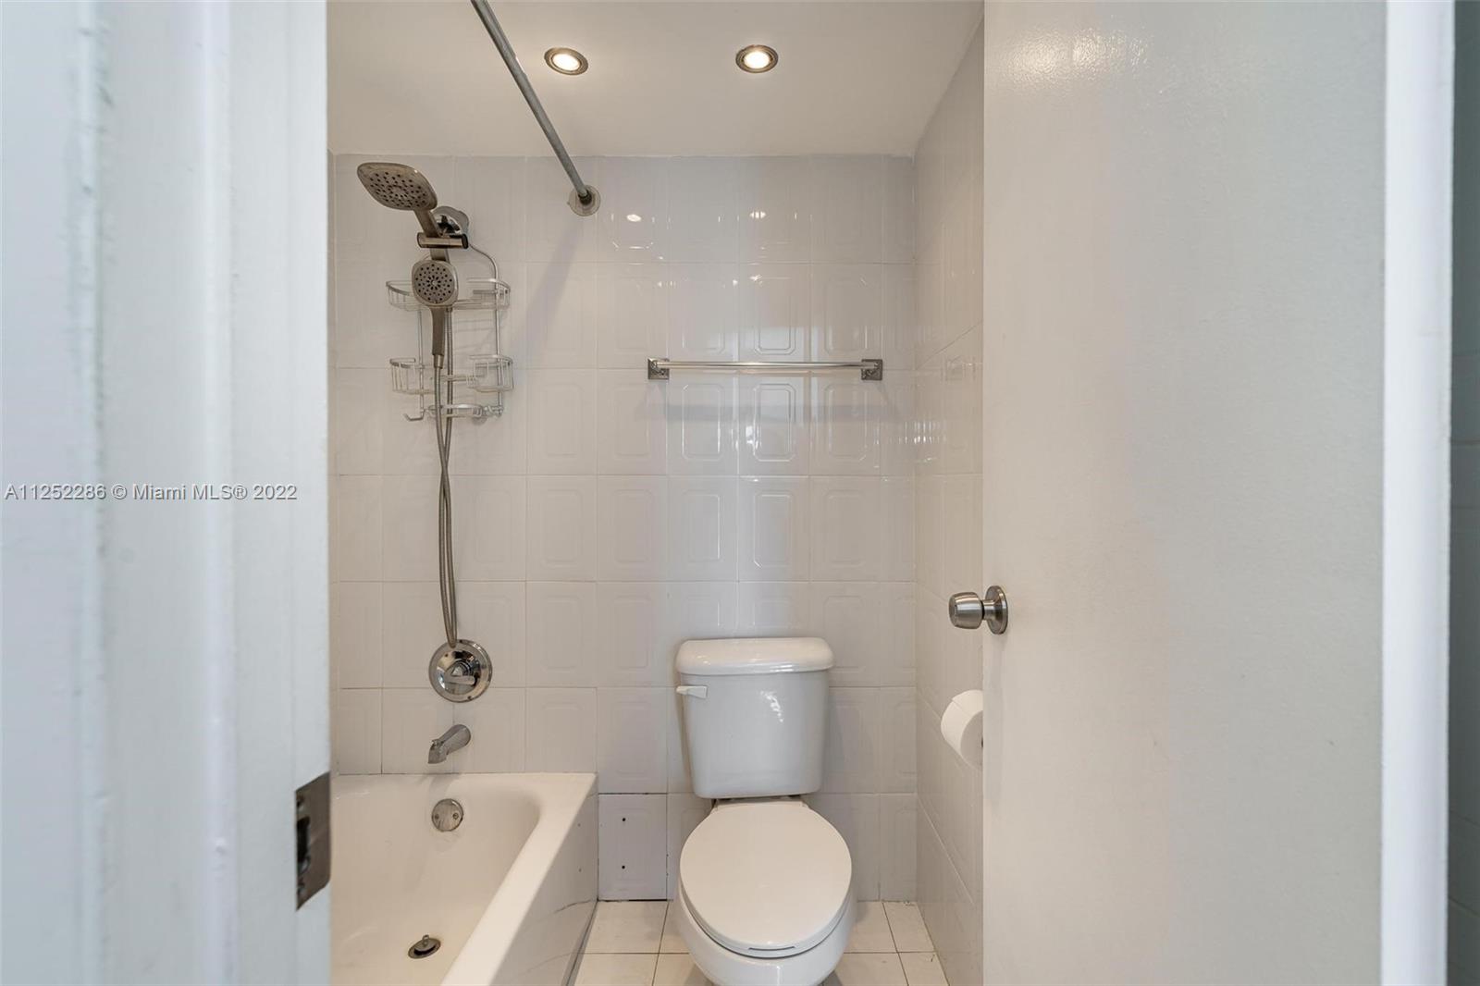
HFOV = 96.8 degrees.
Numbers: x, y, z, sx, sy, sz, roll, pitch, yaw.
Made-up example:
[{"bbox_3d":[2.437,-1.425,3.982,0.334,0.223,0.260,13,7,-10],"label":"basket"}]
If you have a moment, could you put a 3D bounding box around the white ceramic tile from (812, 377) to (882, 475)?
[{"bbox_3d":[0.300,-0.200,1.865,0.199,0.301,0.010,0,0,0],"label":"white ceramic tile"}]

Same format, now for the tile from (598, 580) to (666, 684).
[{"bbox_3d":[-0.307,0.404,1.874,0.201,0.301,0.012,0,0,0],"label":"tile"}]

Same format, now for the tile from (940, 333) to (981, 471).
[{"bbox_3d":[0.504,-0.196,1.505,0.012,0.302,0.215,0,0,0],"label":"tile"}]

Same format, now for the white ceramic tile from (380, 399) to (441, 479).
[{"bbox_3d":[-0.916,-0.200,1.868,0.201,0.301,0.010,0,0,0],"label":"white ceramic tile"}]

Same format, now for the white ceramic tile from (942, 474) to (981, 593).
[{"bbox_3d":[0.497,0.108,1.484,0.010,0.301,0.203,0,0,0],"label":"white ceramic tile"}]

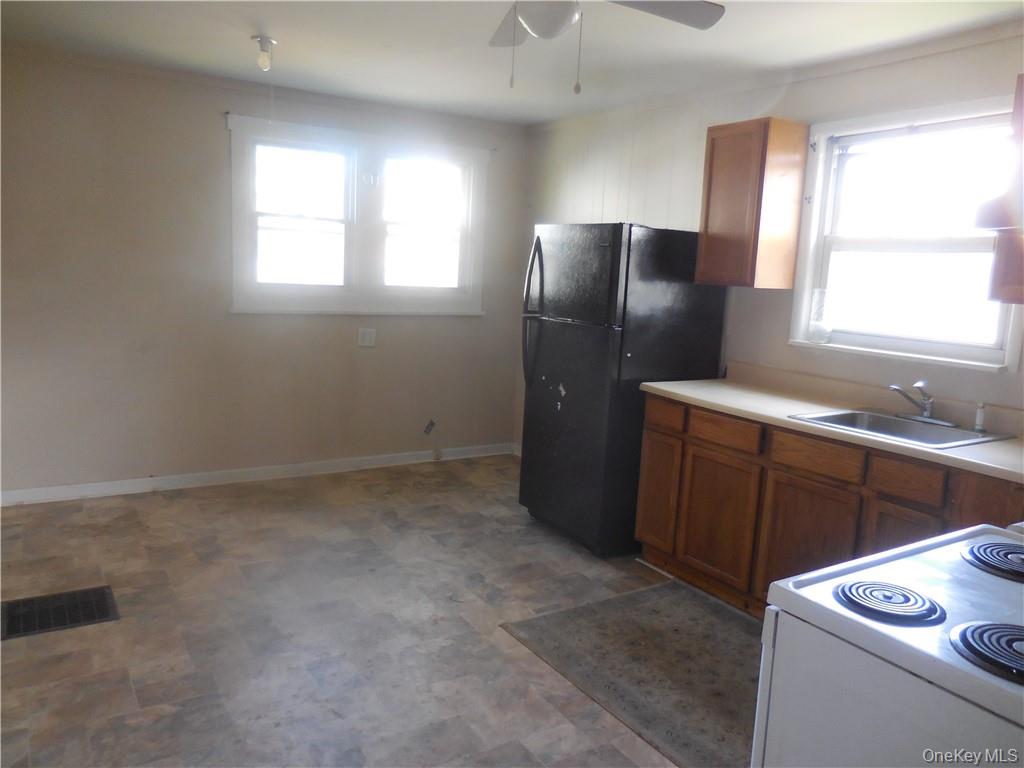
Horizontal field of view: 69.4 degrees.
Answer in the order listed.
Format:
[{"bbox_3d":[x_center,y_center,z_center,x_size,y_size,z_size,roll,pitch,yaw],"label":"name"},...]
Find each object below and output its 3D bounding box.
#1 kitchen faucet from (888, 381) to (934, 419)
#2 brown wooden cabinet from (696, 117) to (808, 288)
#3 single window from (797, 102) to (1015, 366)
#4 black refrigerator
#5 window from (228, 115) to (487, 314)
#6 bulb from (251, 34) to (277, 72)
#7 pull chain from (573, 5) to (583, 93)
[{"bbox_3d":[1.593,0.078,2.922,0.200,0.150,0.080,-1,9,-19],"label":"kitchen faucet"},{"bbox_3d":[1.173,-0.870,3.657,0.300,0.770,0.378,-3,10,-31],"label":"brown wooden cabinet"},{"bbox_3d":[1.680,-0.622,3.158,0.100,1.000,1.020,-3,10,-31],"label":"single window"},{"bbox_3d":[0.584,-0.005,4.181,0.750,1.695,0.855,-2,10,-28],"label":"black refrigerator"},{"bbox_3d":[-0.977,-1.081,5.080,1.810,1.205,0.100,-3,10,-31],"label":"window"},{"bbox_3d":[-1.197,-1.590,3.564,0.115,0.155,0.115,-3,10,-31],"label":"bulb"},{"bbox_3d":[0.204,-1.000,2.219,0.020,0.250,0.020,-3,10,-31],"label":"pull chain"}]

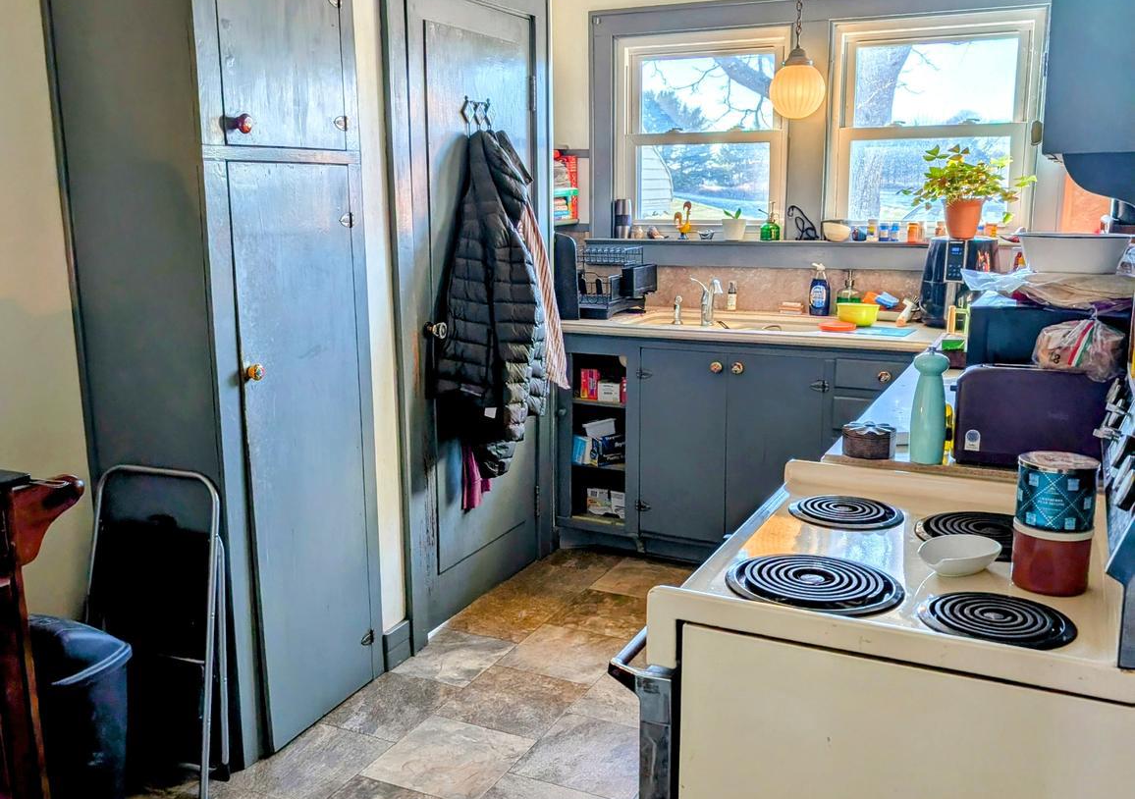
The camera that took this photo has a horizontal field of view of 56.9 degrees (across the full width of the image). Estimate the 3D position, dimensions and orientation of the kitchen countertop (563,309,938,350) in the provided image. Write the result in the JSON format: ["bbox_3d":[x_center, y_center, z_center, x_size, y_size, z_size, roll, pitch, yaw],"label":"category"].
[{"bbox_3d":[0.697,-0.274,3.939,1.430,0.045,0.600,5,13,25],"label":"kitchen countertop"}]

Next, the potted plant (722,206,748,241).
[{"bbox_3d":[0.681,-0.714,4.258,0.102,0.138,0.102,6,13,25],"label":"potted plant"}]

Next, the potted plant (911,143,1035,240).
[{"bbox_3d":[1.407,-0.722,3.646,0.400,0.325,0.340,5,13,25],"label":"potted plant"}]

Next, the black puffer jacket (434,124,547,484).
[{"bbox_3d":[-0.226,-0.338,3.369,0.280,1.020,0.460,5,13,25],"label":"black puffer jacket"}]

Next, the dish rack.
[{"bbox_3d":[0.162,-0.481,4.263,0.360,0.258,0.380,6,13,25],"label":"dish rack"}]

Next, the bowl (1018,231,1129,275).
[{"bbox_3d":[1.085,-0.315,2.247,0.220,0.080,0.220,5,13,25],"label":"bowl"}]

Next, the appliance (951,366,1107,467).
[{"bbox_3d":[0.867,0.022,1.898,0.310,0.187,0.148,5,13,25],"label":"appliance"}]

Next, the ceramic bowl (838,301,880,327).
[{"bbox_3d":[1.087,-0.316,3.902,0.150,0.076,0.150,6,13,25],"label":"ceramic bowl"}]

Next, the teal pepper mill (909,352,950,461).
[{"bbox_3d":[0.665,0.009,1.921,0.061,0.206,0.061,5,13,25],"label":"teal pepper mill"}]

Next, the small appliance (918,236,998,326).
[{"bbox_3d":[1.427,-0.430,3.840,0.252,0.322,0.280,6,13,28],"label":"small appliance"}]

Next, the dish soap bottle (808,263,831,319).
[{"bbox_3d":[0.990,-0.432,4.139,0.078,0.208,0.050,4,12,20],"label":"dish soap bottle"}]

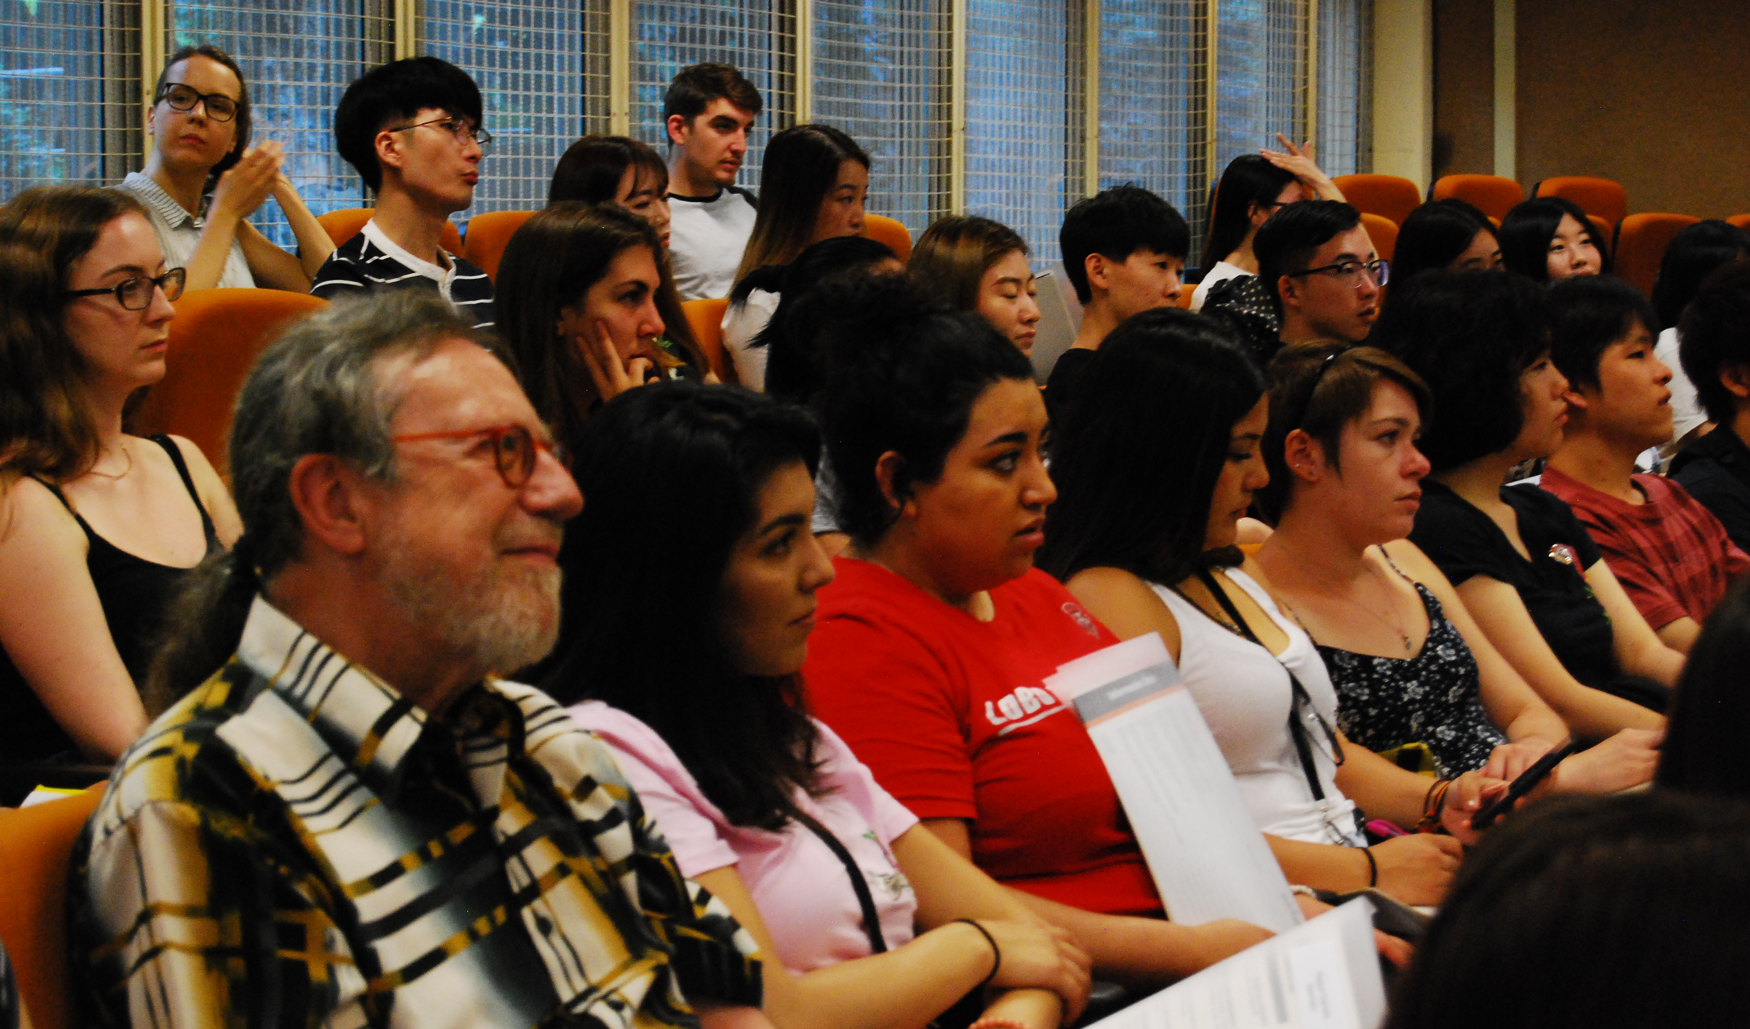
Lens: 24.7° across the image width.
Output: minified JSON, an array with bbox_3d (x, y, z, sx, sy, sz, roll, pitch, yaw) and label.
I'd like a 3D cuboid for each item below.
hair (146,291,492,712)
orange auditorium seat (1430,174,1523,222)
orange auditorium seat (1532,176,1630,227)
[{"bbox_3d":[-0.352,-0.009,2.530,0.210,0.270,0.180,1,5,22],"label":"hair"},{"bbox_3d":[1.949,-0.531,11.849,0.560,0.950,0.520,4,6,43],"label":"orange auditorium seat"},{"bbox_3d":[2.324,-0.554,12.196,0.560,0.950,0.520,4,6,44],"label":"orange auditorium seat"}]

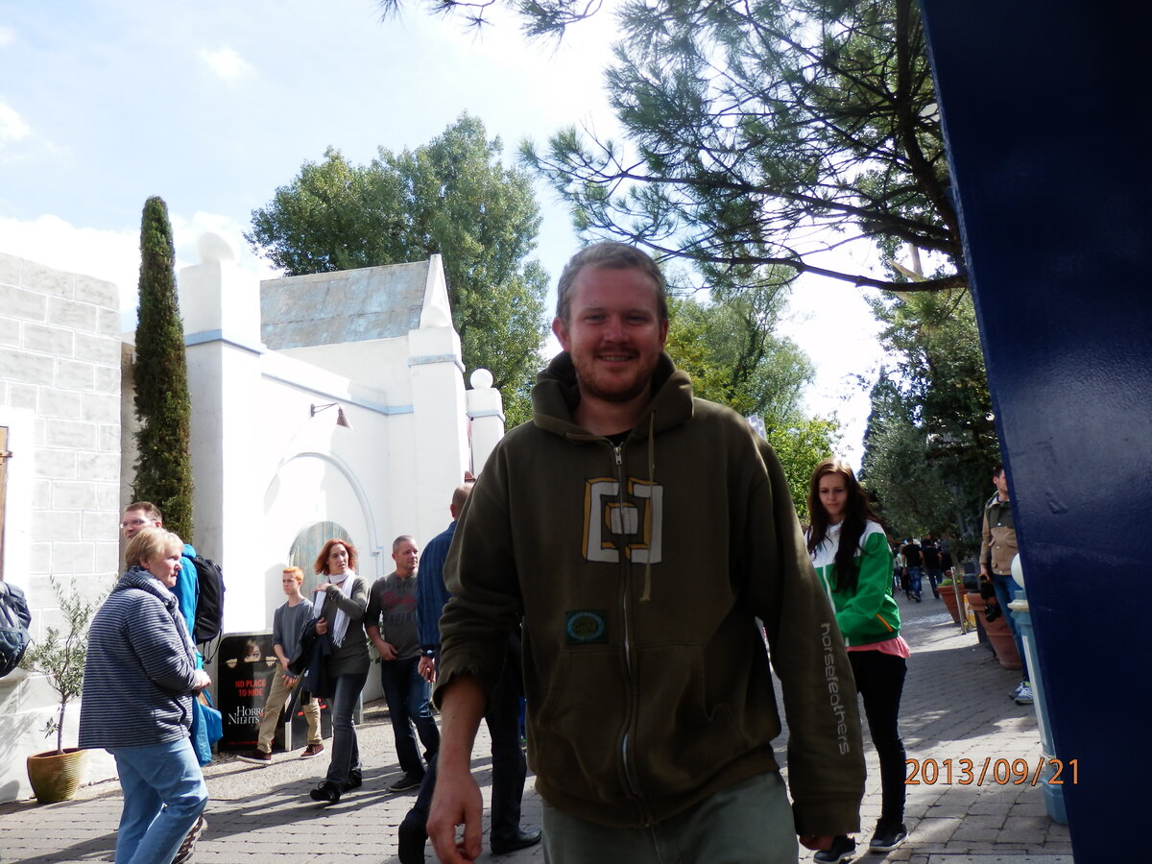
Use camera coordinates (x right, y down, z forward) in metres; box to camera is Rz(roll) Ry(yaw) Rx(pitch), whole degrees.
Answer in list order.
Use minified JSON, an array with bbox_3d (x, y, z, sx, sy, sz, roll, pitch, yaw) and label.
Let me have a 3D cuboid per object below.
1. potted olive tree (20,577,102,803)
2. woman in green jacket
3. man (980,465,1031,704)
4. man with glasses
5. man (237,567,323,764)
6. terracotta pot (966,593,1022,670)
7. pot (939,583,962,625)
[{"bbox_3d":[-3.887,1.938,6.350,0.680,1.640,0.720,-10,-11,30],"label":"potted olive tree"},{"bbox_3d":[1.247,0.964,3.720,0.360,1.690,0.470,4,-13,-40],"label":"woman in green jacket"},{"bbox_3d":[3.458,1.160,6.550,0.390,1.800,0.520,0,-11,-26],"label":"man"},{"bbox_3d":[-2.206,1.307,4.400,0.620,1.830,0.560,2,-12,-35],"label":"man with glasses"},{"bbox_3d":[-2.563,1.998,7.200,0.500,1.630,0.700,-14,-13,43],"label":"man"},{"bbox_3d":[4.367,1.949,8.220,0.820,0.740,0.820,-9,-10,23],"label":"terracotta pot"},{"bbox_3d":[6.704,2.982,14.400,0.780,0.660,0.780,-9,-10,23],"label":"pot"}]

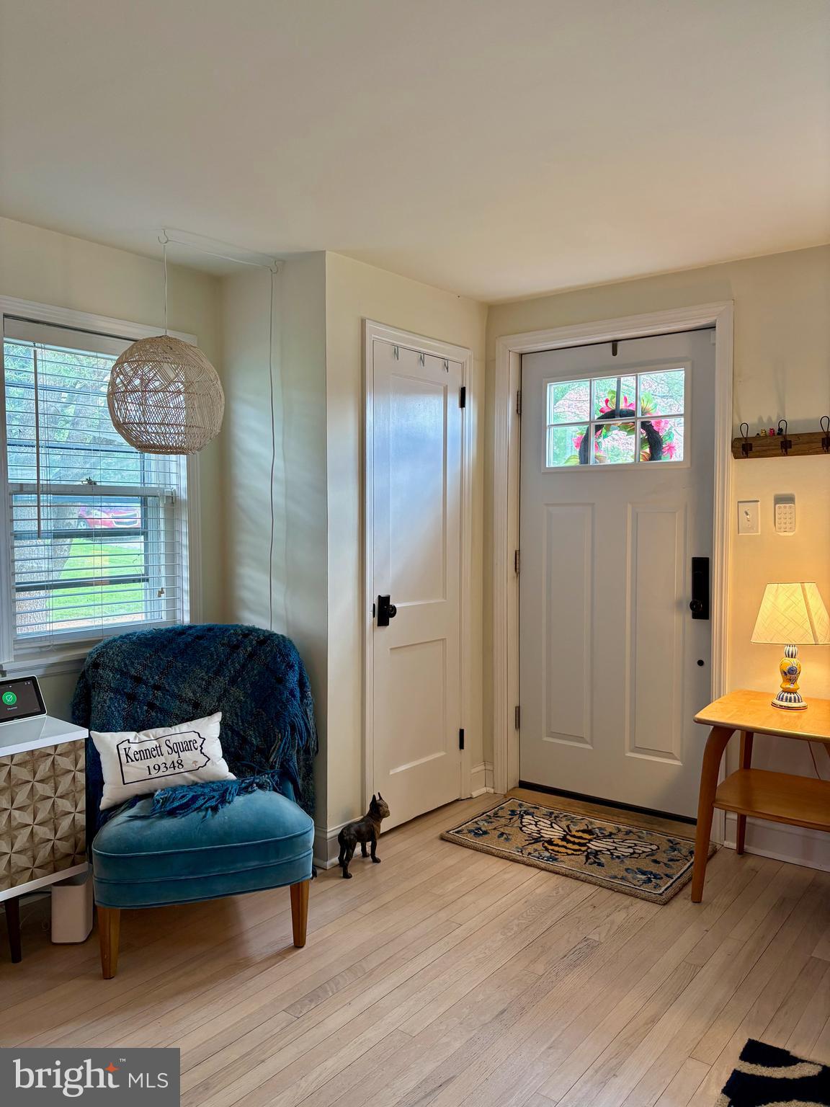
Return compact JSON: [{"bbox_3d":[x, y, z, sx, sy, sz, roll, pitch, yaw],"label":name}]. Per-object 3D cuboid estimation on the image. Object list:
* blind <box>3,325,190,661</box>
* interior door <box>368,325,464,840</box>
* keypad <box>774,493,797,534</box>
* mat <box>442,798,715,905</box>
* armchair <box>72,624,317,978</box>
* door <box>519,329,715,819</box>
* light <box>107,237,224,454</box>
[{"bbox_3d":[-1.129,-0.230,3.000,0.100,1.110,0.720,2,3,38],"label":"blind"},{"bbox_3d":[0.006,0.143,3.512,0.050,1.960,0.605,2,3,38],"label":"interior door"},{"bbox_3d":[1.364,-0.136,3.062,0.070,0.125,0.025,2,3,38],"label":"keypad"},{"bbox_3d":[0.644,1.132,3.275,0.920,0.020,0.600,2,3,38],"label":"mat"},{"bbox_3d":[-0.686,0.720,2.678,0.730,0.890,0.730,-1,3,-18],"label":"armchair"},{"bbox_3d":[0.866,0.103,3.613,0.910,2.020,0.050,2,3,38],"label":"door"},{"bbox_3d":[-0.846,-0.708,2.816,0.395,0.720,0.395,2,3,38],"label":"light"}]

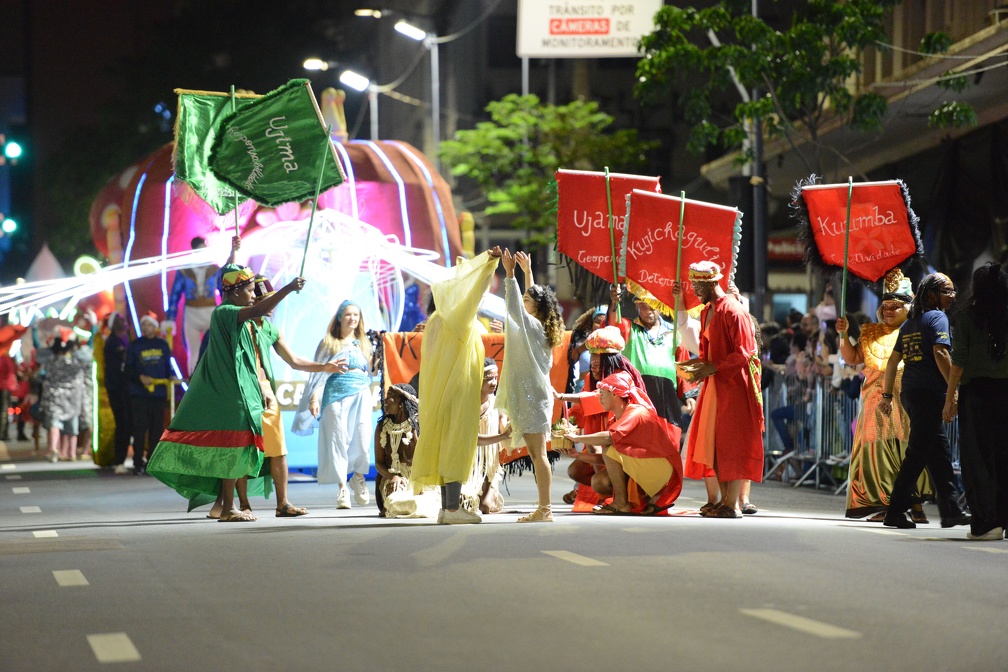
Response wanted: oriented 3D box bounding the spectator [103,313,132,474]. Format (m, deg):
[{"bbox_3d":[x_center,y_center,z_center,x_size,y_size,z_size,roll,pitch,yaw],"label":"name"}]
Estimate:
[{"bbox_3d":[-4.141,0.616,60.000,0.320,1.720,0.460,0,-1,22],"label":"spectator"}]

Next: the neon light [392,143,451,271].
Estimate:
[{"bbox_3d":[-0.917,-1.455,61.500,0.640,1.370,0.350,0,-1,0],"label":"neon light"}]

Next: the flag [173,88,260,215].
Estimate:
[{"bbox_3d":[-2.030,-1.334,40.600,0.740,0.910,0.090,2,0,0],"label":"flag"}]

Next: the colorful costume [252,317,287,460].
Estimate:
[{"bbox_3d":[-1.706,0.372,40.400,0.340,1.030,0.480,0,-1,20],"label":"colorful costume"}]

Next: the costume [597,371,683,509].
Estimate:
[{"bbox_3d":[0.992,0.765,41.000,0.660,1.020,0.580,0,0,-13],"label":"costume"}]

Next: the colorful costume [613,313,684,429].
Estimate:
[{"bbox_3d":[1.146,0.359,43.200,0.620,1.080,0.380,0,0,0],"label":"colorful costume"}]

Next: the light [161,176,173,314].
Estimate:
[{"bbox_3d":[-3.556,-0.975,59.000,0.130,1.410,0.150,0,0,-6],"label":"light"}]

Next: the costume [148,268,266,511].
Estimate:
[{"bbox_3d":[-2.076,0.375,39.200,0.820,1.690,0.620,0,-1,10],"label":"costume"}]

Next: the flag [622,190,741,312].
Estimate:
[{"bbox_3d":[1.300,-0.626,41.000,0.840,0.870,0.070,5,-1,-3],"label":"flag"}]

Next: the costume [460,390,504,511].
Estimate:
[{"bbox_3d":[-0.159,0.858,41.400,0.420,0.910,0.450,0,0,-30],"label":"costume"}]

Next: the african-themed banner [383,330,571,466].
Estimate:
[{"bbox_3d":[-0.219,0.481,43.100,1.530,1.060,0.100,0,0,0],"label":"african-themed banner"}]

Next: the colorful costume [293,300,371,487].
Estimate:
[{"bbox_3d":[-1.343,0.456,43.600,0.620,1.430,0.480,0,0,-16],"label":"colorful costume"}]

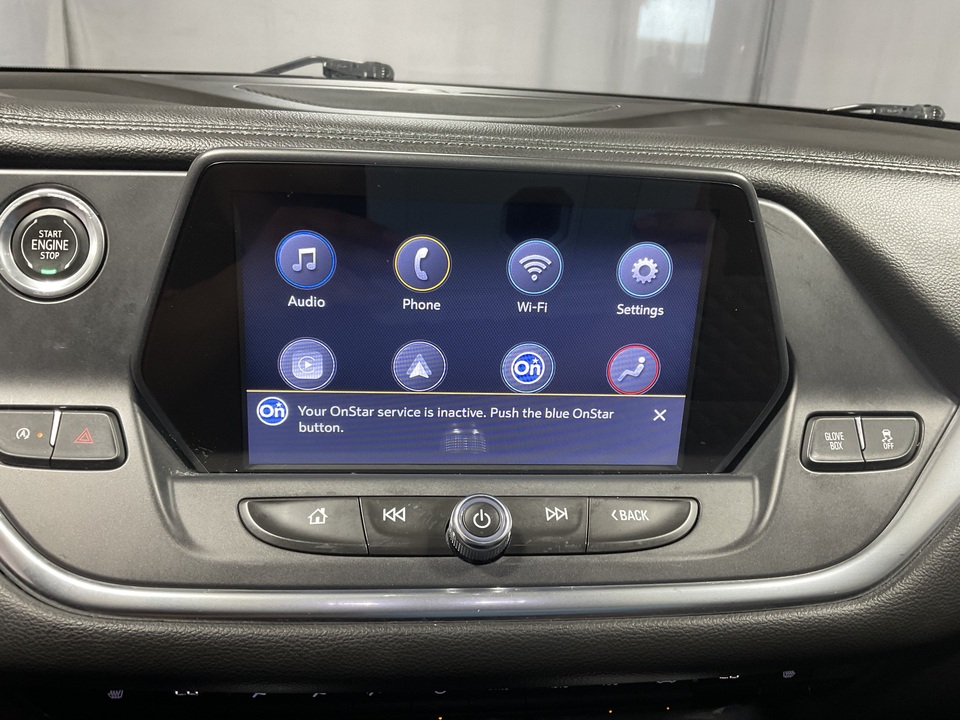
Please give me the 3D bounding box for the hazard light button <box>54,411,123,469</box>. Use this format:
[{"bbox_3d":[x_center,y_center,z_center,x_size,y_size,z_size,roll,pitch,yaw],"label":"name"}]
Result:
[{"bbox_3d":[-0.141,0.029,0.289,0.022,0.019,0.007,1,-24,-7],"label":"hazard light button"}]

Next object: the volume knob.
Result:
[{"bbox_3d":[0.000,0.062,0.295,0.023,0.016,0.023,1,59,-7],"label":"volume knob"}]

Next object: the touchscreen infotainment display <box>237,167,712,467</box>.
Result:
[{"bbox_3d":[-0.001,-0.013,0.312,0.181,0.114,0.014,1,17,-7],"label":"touchscreen infotainment display"}]

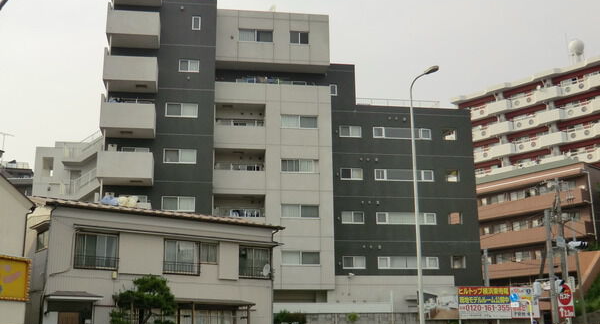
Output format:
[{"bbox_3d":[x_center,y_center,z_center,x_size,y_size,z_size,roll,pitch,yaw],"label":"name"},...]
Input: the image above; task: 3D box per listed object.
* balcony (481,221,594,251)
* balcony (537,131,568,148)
[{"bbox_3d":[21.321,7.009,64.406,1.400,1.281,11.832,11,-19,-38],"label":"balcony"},{"bbox_3d":[29.306,-2.391,80.346,2.984,1.255,1.600,-14,-20,42],"label":"balcony"}]

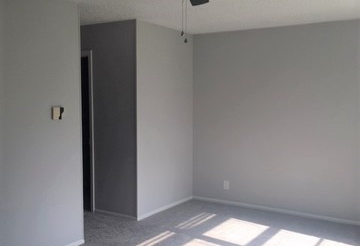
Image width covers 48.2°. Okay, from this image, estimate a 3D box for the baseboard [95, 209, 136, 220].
[{"bbox_3d":[-0.825,1.171,5.108,0.708,0.055,0.017,2,4,32],"label":"baseboard"}]

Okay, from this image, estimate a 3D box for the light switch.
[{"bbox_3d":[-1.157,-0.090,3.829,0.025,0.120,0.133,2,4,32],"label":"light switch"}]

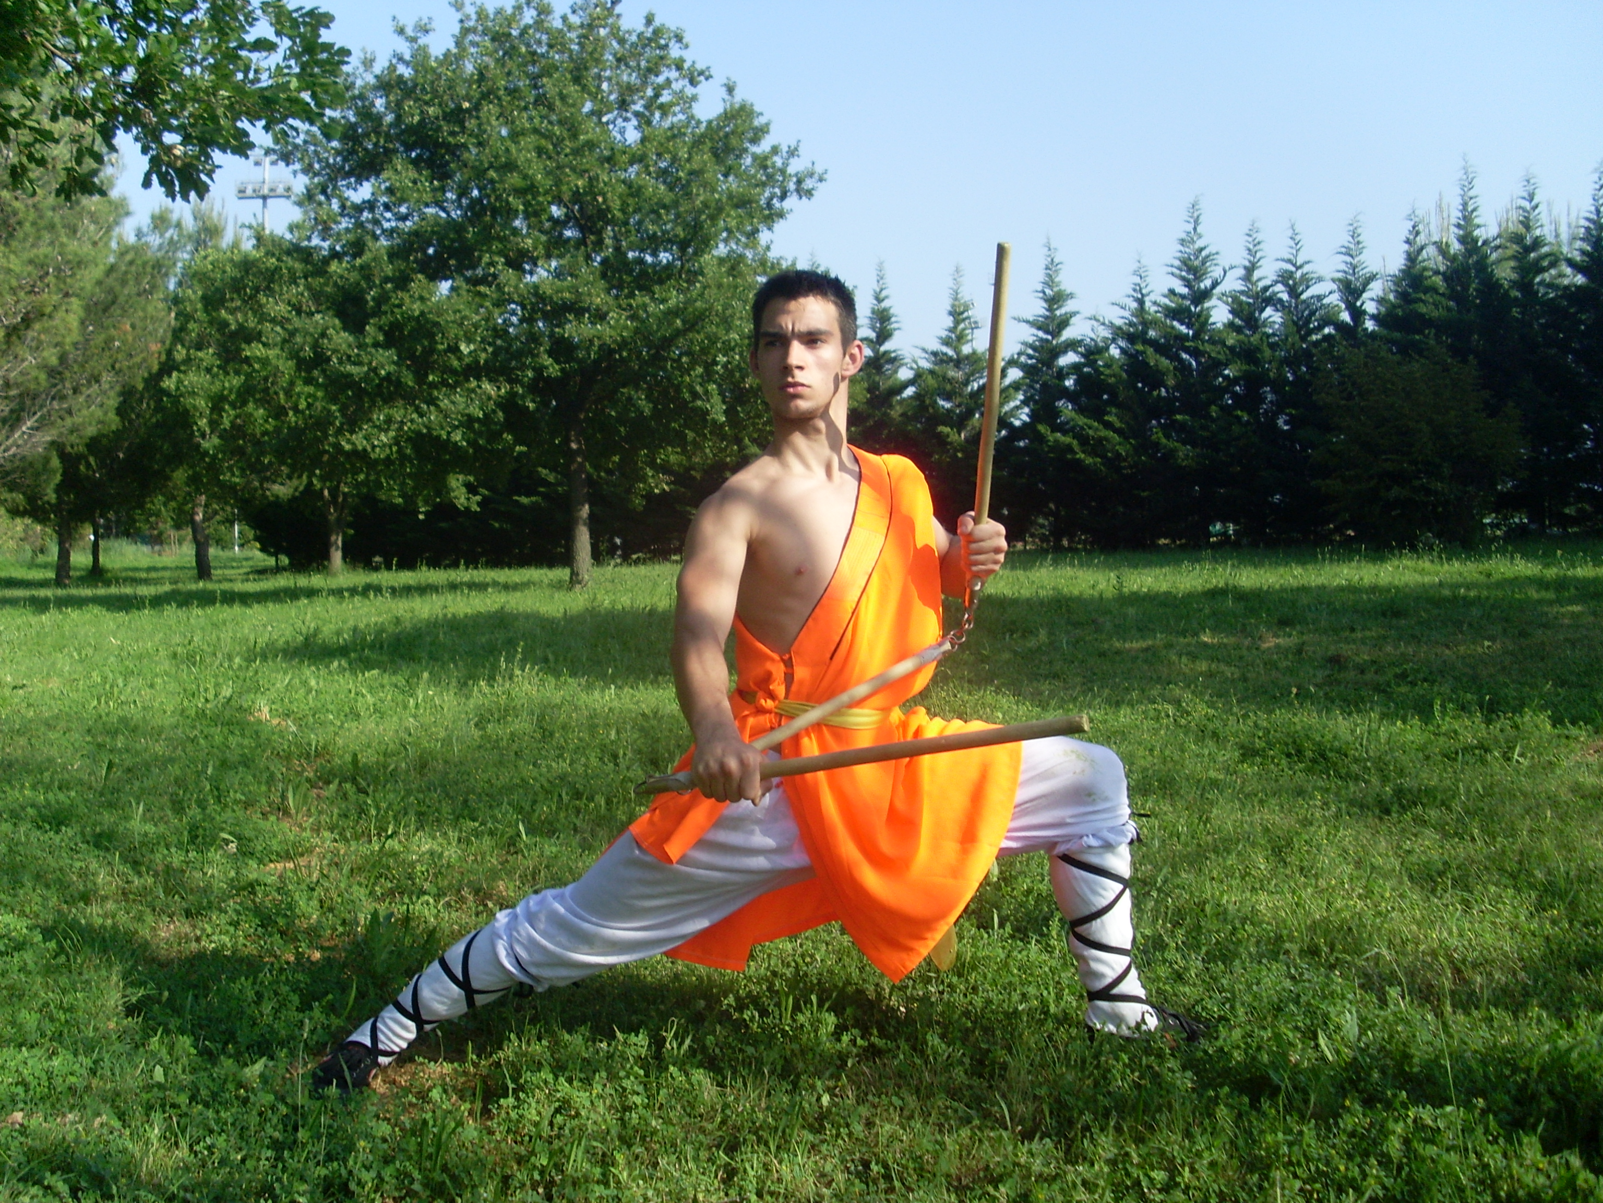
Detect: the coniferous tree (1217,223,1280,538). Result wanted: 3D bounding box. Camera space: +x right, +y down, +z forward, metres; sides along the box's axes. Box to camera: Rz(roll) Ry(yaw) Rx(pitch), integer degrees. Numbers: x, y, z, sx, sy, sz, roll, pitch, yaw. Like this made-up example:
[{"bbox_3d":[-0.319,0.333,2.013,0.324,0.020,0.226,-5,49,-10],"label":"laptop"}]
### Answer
[{"bbox_3d":[7.016,-3.396,27.500,1.300,5.050,1.300,0,3,0],"label":"coniferous tree"}]

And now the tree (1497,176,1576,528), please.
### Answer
[{"bbox_3d":[11.061,-3.687,26.500,1.400,5.432,1.400,0,3,0],"label":"tree"}]

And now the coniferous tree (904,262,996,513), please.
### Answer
[{"bbox_3d":[2.570,-3.168,29.000,1.550,4.706,1.550,0,3,0],"label":"coniferous tree"}]

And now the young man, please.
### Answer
[{"bbox_3d":[-0.030,0.113,2.870,1.400,1.308,0.620,-2,3,-23],"label":"young man"}]

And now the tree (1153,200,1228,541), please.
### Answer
[{"bbox_3d":[6.096,-3.562,27.500,1.350,5.421,1.350,0,3,0],"label":"tree"}]

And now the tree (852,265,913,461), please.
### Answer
[{"bbox_3d":[1.356,-3.299,30.000,1.400,4.953,1.400,0,3,0],"label":"tree"}]

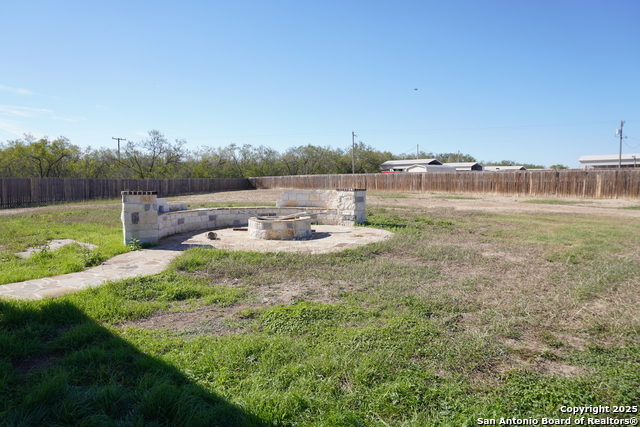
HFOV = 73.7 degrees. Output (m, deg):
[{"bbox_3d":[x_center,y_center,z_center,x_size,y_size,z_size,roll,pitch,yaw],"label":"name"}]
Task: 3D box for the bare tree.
[{"bbox_3d":[-22.509,-6.888,56.679,9.200,8.320,8.500,0,4,0],"label":"bare tree"}]

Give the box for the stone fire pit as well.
[{"bbox_3d":[-1.018,0.354,10.980,1.620,0.460,1.620,0,4,0],"label":"stone fire pit"}]

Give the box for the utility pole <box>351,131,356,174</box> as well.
[{"bbox_3d":[5.967,-9.597,75.617,0.350,9.930,0.350,0,4,0],"label":"utility pole"}]

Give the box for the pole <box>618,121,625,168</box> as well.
[{"bbox_3d":[46.557,-9.367,65.622,0.350,9.790,0.350,0,4,0],"label":"pole"}]

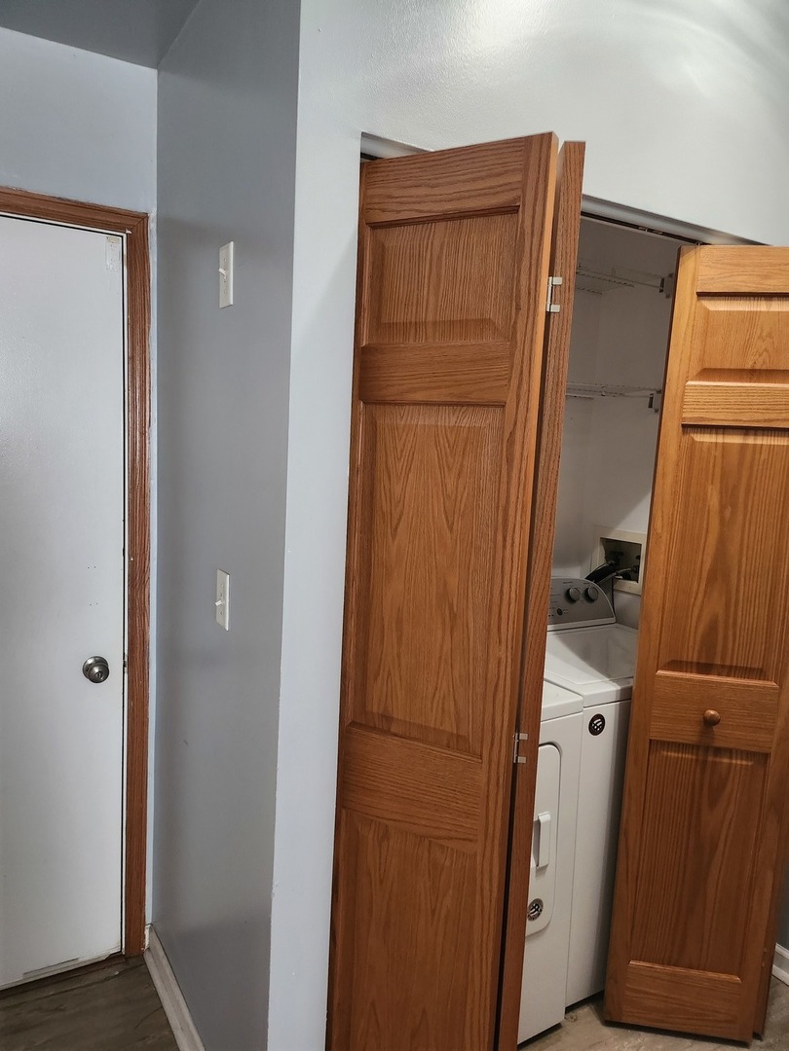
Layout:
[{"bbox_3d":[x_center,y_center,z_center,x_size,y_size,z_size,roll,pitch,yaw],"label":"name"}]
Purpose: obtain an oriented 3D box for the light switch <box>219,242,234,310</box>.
[{"bbox_3d":[-0.332,-0.487,1.420,0.016,0.115,0.071,-2,9,-31],"label":"light switch"}]

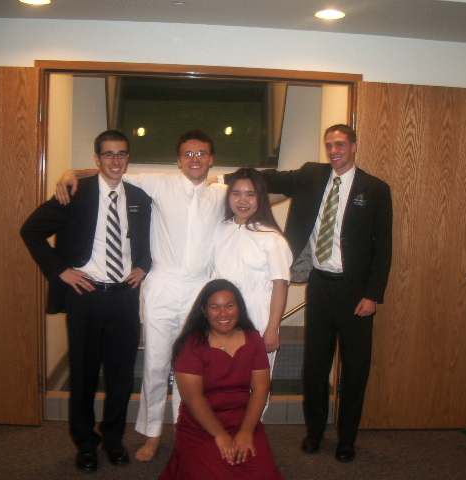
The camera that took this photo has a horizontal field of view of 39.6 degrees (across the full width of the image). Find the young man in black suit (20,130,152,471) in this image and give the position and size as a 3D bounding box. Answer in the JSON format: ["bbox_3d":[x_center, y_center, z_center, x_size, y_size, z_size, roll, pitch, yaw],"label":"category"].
[{"bbox_3d":[-0.785,0.308,3.446,0.680,1.770,0.420,0,6,-20],"label":"young man in black suit"}]

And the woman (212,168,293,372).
[{"bbox_3d":[0.092,0.430,3.384,0.440,1.595,0.290,3,6,17],"label":"woman"}]

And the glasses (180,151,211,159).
[{"bbox_3d":[-0.196,-0.446,3.374,0.150,0.043,0.135,-3,7,-2],"label":"glasses"}]

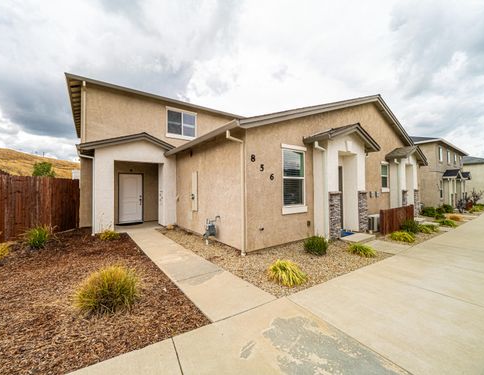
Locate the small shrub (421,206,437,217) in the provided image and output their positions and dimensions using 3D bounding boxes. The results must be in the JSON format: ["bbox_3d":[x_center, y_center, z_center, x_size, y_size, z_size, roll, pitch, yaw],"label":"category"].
[{"bbox_3d":[9.900,1.290,10.700,0.680,0.500,0.660,-1,-1,43],"label":"small shrub"}]

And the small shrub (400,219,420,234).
[{"bbox_3d":[5.630,1.280,6.750,0.580,0.470,0.560,-1,-1,40],"label":"small shrub"}]

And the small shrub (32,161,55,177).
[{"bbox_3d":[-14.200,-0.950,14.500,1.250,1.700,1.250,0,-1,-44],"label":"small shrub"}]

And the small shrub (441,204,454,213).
[{"bbox_3d":[12.750,1.310,12.550,0.680,0.520,0.680,0,-1,-45],"label":"small shrub"}]

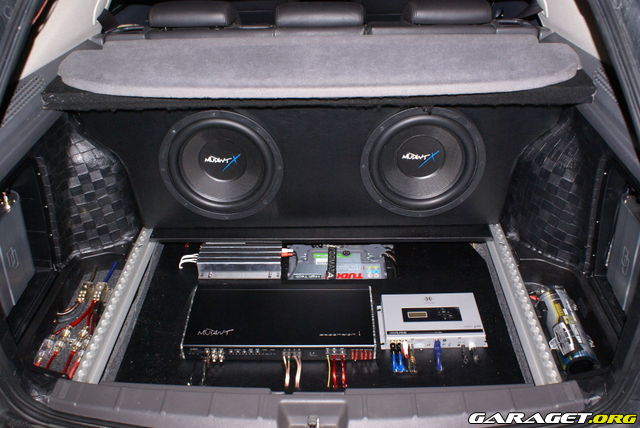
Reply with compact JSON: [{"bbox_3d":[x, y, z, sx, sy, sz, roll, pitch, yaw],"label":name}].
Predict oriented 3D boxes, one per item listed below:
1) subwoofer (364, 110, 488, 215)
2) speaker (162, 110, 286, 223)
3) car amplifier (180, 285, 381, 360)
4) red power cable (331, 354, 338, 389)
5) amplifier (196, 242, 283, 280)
[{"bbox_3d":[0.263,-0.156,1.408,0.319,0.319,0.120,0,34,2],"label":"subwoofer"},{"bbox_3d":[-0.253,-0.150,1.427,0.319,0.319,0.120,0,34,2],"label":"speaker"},{"bbox_3d":[-0.088,0.248,1.231,0.421,0.043,0.181,0,35,2],"label":"car amplifier"},{"bbox_3d":[0.031,0.333,1.130,0.013,0.021,0.081,0,35,2],"label":"red power cable"},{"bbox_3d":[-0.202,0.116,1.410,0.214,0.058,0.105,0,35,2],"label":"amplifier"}]

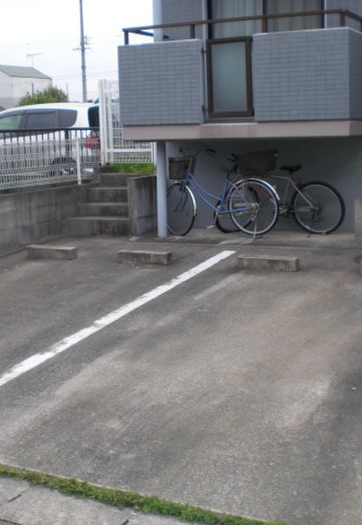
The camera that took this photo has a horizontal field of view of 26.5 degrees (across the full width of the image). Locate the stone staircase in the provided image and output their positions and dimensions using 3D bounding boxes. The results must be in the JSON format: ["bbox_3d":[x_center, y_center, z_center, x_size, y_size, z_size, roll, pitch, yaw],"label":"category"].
[{"bbox_3d":[-0.900,-0.811,10.656,0.850,0.780,1.050,3,11,23],"label":"stone staircase"}]

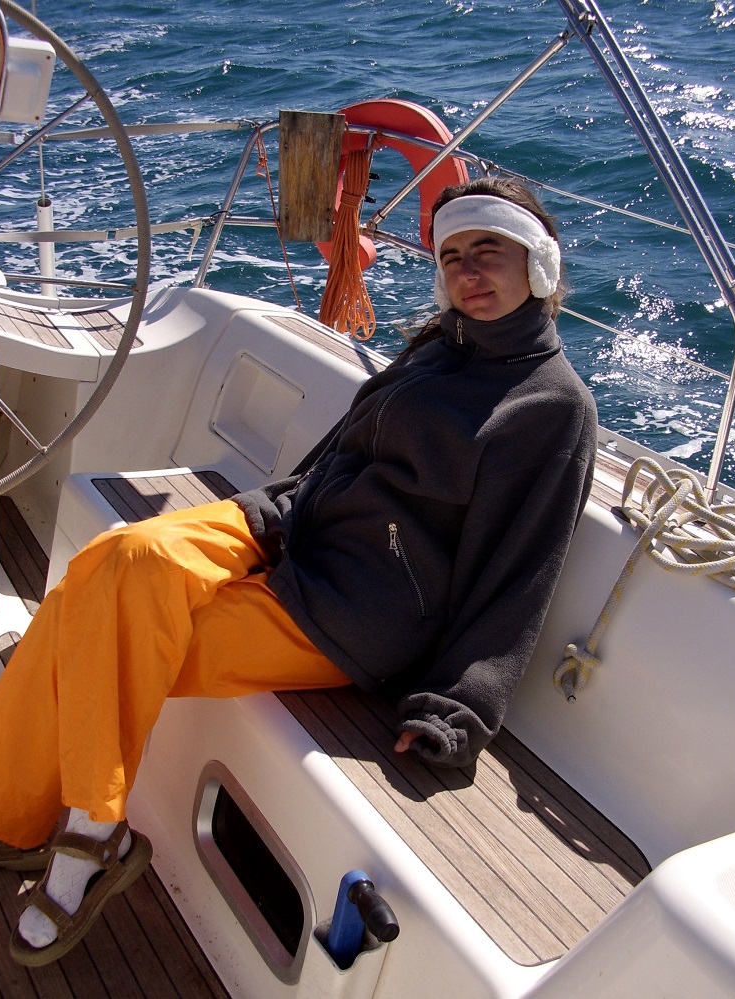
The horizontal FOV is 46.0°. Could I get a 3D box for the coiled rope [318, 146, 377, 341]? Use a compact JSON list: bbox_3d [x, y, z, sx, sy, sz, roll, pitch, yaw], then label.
[{"bbox_3d":[-0.069,-0.807,2.720,0.170,0.580,0.120,4,33,-2],"label":"coiled rope"}]

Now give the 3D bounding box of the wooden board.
[{"bbox_3d":[-0.183,-1.034,2.780,0.205,0.420,0.035,1,30,-4],"label":"wooden board"}]

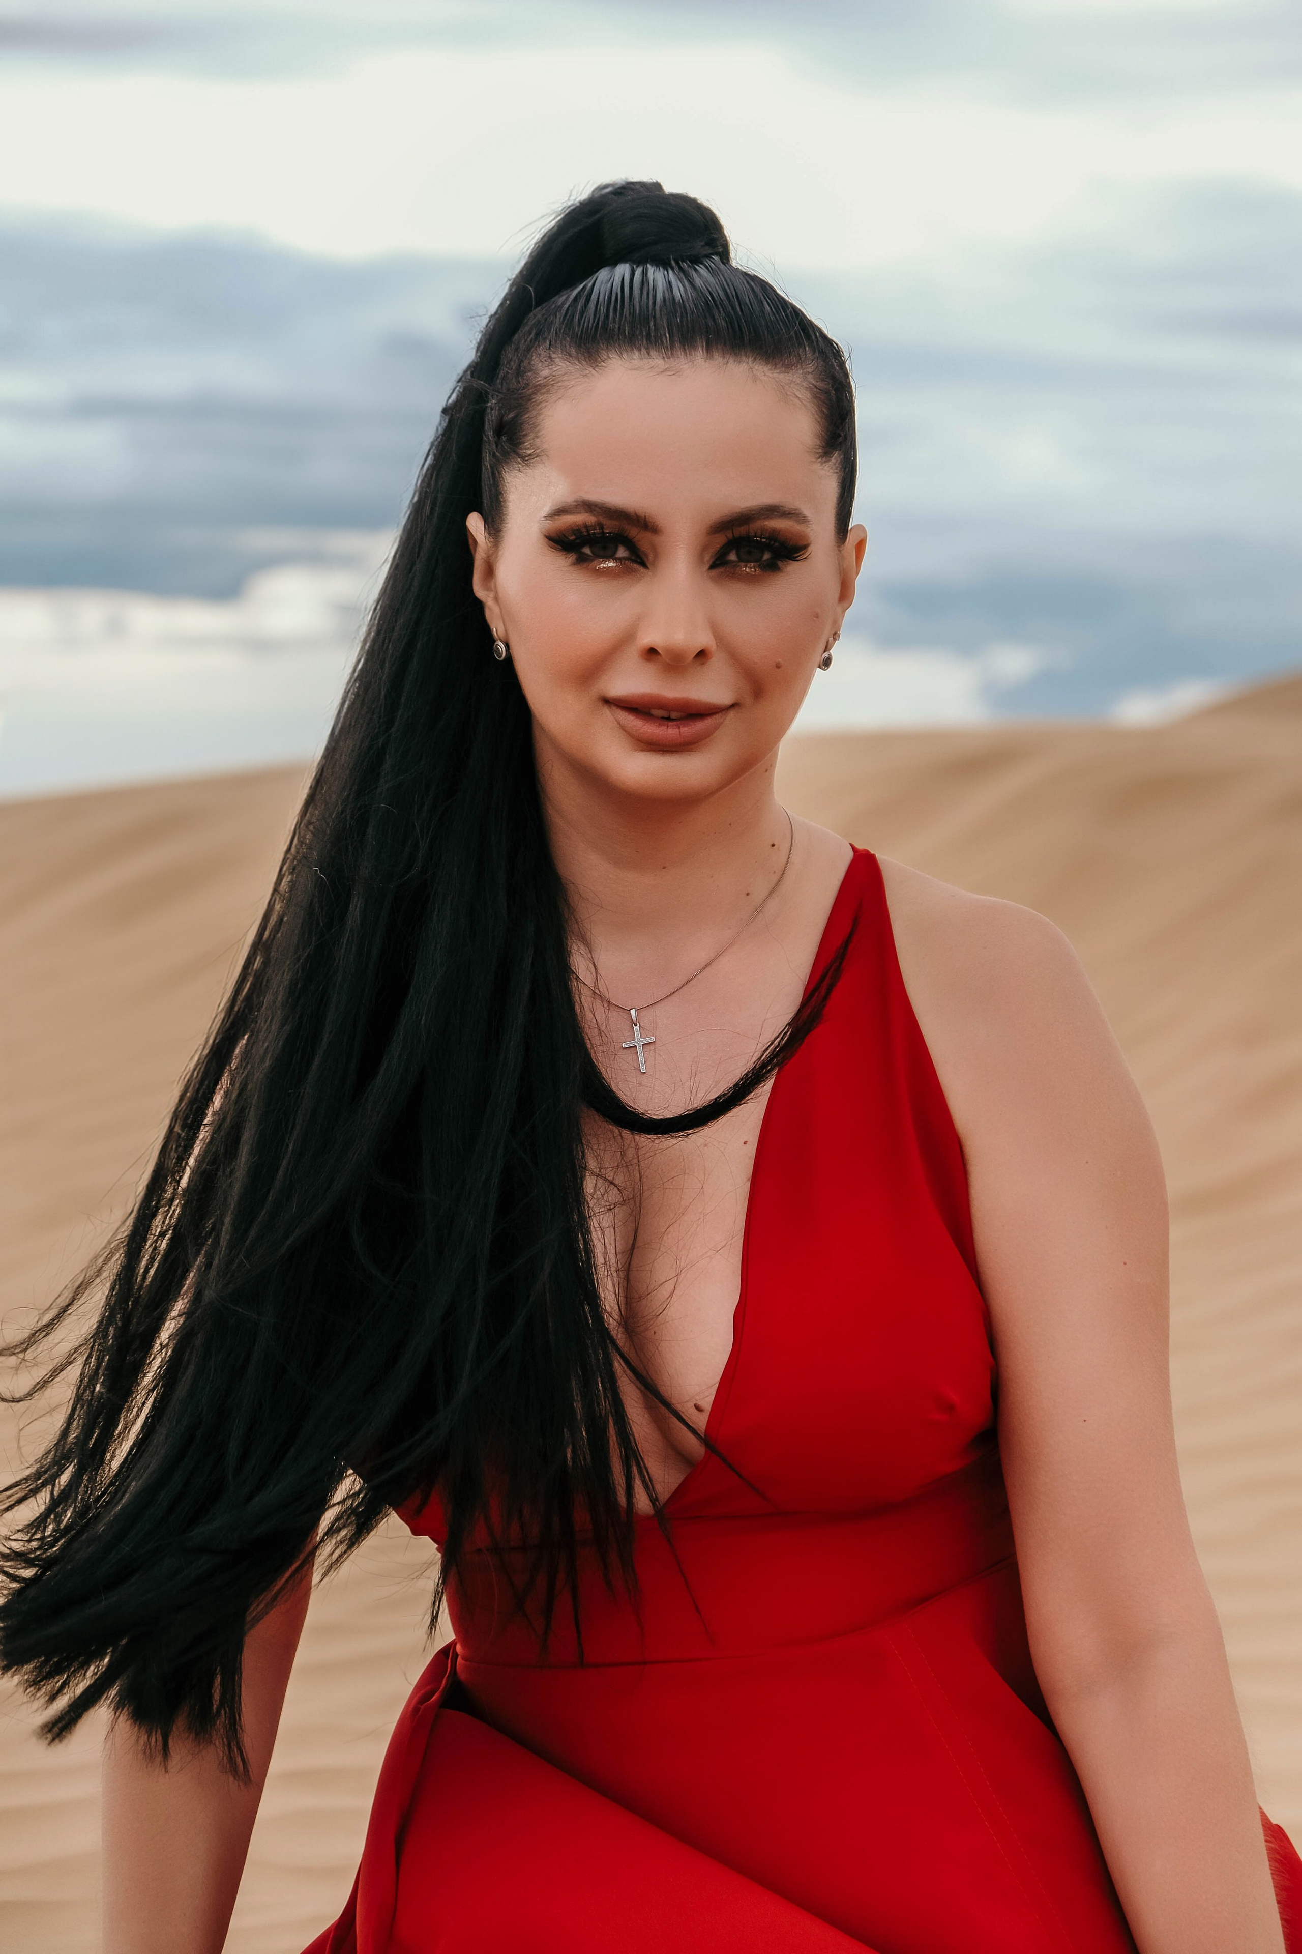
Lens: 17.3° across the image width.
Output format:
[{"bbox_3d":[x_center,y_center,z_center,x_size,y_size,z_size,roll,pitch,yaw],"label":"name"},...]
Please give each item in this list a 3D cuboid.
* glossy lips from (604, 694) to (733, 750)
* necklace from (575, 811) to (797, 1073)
[{"bbox_3d":[0.007,-0.106,1.770,0.053,0.022,0.020,2,6,-3],"label":"glossy lips"},{"bbox_3d":[0.002,-0.018,1.865,0.125,0.117,0.120,0,2,3],"label":"necklace"}]

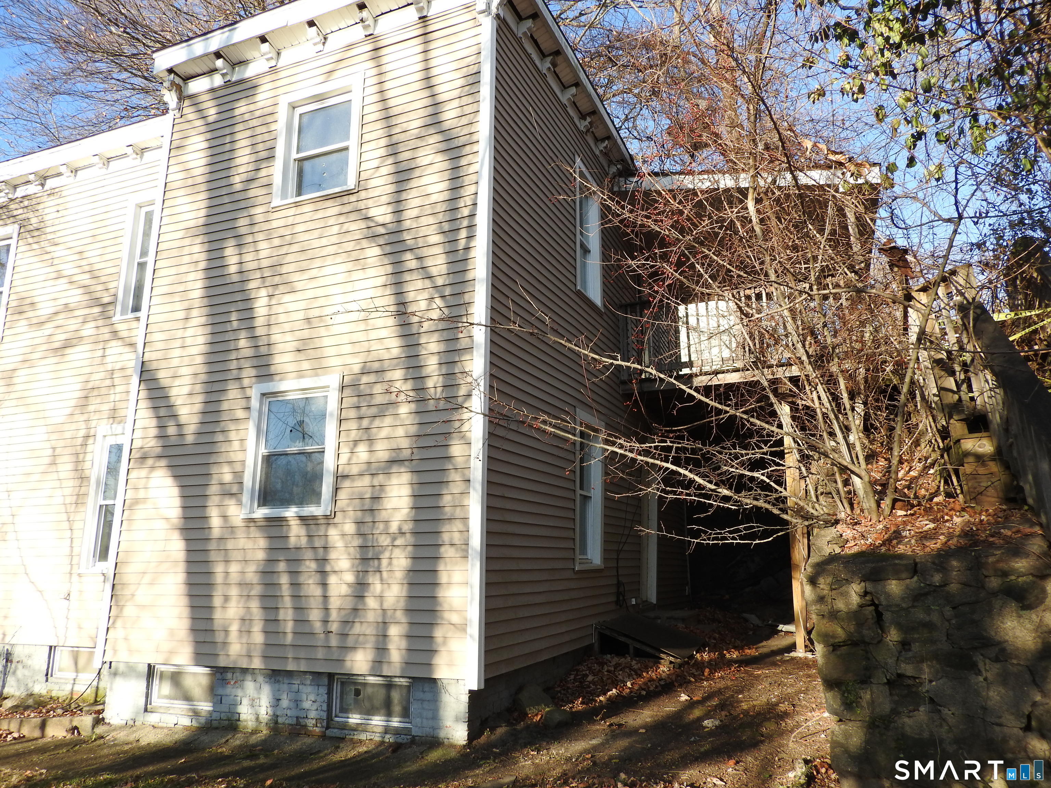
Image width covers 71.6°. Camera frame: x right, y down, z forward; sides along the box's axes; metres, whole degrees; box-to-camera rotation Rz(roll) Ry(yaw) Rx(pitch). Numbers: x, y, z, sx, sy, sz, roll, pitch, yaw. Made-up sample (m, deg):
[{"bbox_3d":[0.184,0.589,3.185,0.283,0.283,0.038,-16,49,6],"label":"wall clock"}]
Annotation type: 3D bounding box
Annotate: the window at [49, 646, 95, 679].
[{"bbox_3d":[-5.111,3.088,8.350,0.790,0.400,0.110,-5,-15,21],"label":"window"}]

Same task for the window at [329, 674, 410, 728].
[{"bbox_3d":[-1.239,2.500,5.936,0.790,0.400,0.110,-5,-15,21],"label":"window"}]

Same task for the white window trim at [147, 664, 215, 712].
[{"bbox_3d":[-3.103,2.679,6.667,0.790,0.400,0.110,-5,-15,21],"label":"white window trim"}]

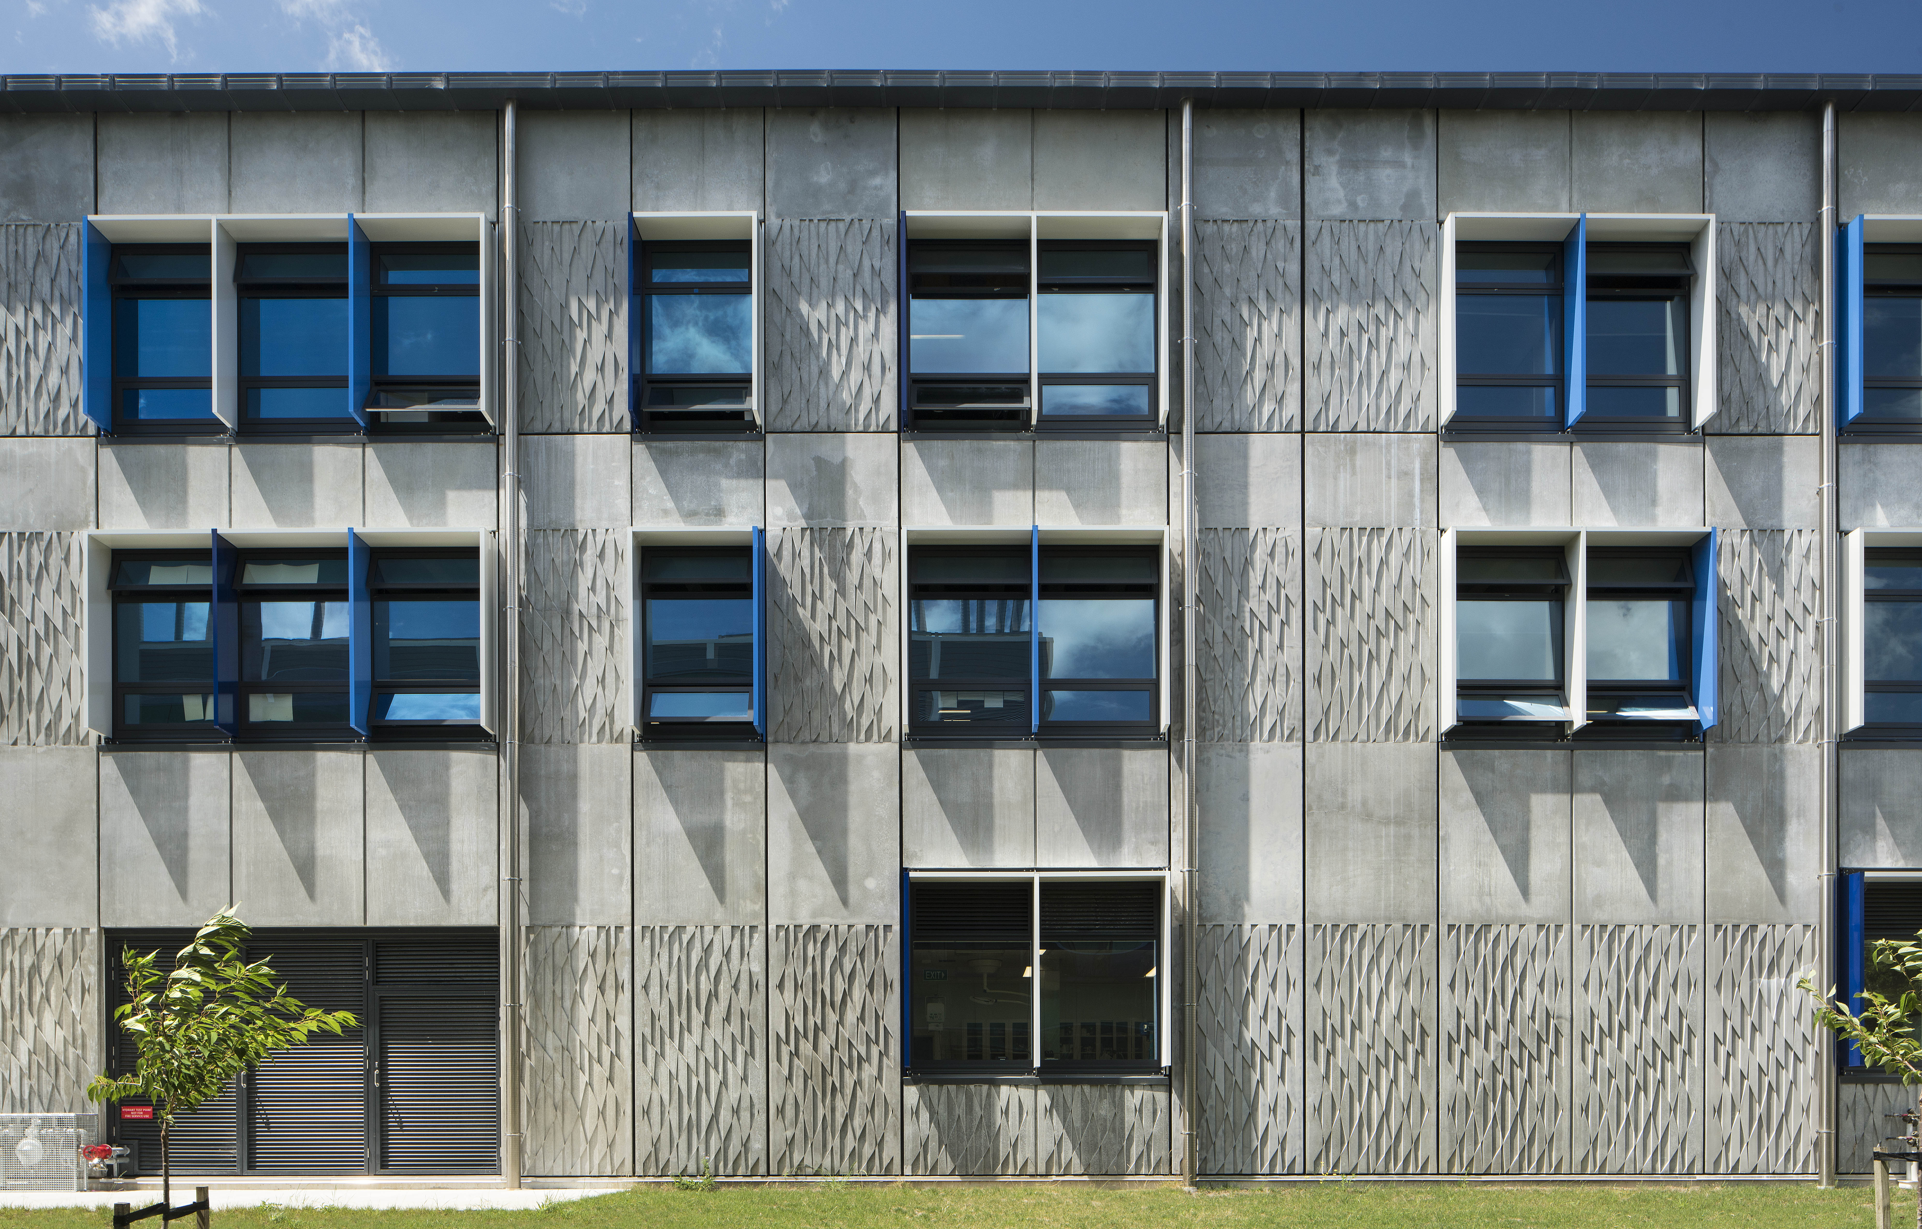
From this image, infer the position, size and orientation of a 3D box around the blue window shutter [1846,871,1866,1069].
[{"bbox_3d":[9.987,3.935,14.390,0.070,2.163,0.380,0,0,0],"label":"blue window shutter"}]

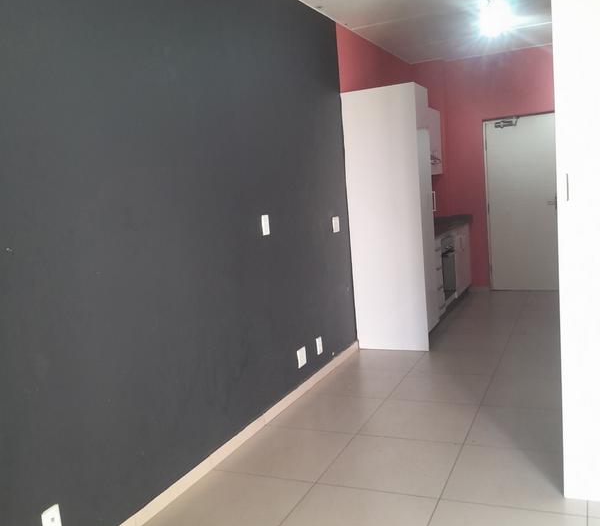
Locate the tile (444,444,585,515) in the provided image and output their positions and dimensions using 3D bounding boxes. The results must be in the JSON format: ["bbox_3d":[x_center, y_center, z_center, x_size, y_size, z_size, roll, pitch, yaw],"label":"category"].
[{"bbox_3d":[1.030,1.019,2.859,0.600,0.010,0.600,-3,7,25],"label":"tile"}]

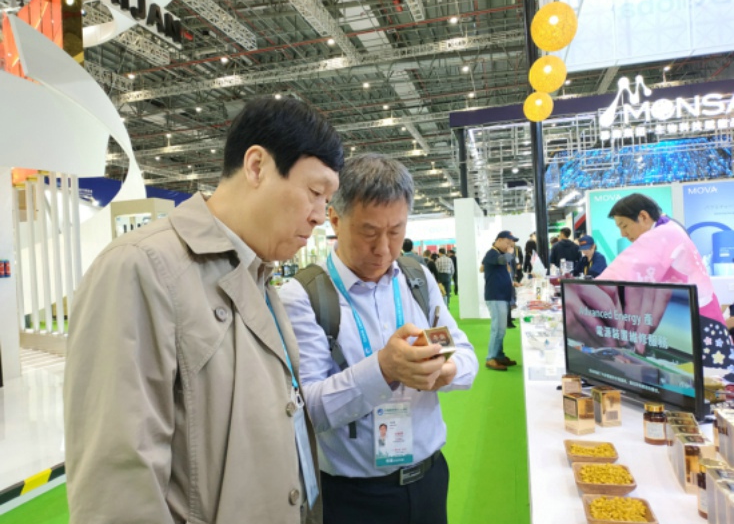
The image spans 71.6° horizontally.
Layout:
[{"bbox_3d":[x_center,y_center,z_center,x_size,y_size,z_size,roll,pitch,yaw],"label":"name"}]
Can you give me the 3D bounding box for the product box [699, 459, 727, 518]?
[{"bbox_3d":[0.576,0.378,0.842,0.045,0.085,0.045,-4,-1,37],"label":"product box"}]

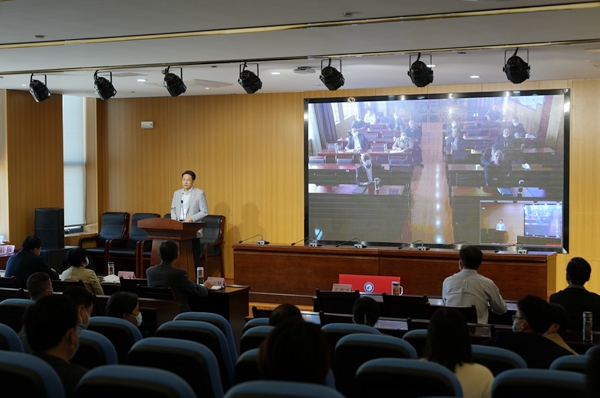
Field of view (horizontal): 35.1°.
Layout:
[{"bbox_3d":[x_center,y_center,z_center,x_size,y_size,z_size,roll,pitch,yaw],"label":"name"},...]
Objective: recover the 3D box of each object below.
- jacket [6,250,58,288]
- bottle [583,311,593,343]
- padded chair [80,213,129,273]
[{"bbox_3d":[-2.663,0.823,9.567,0.560,0.640,0.500,1,2,27],"label":"jacket"},{"bbox_3d":[2.060,0.921,6.805,0.070,0.228,0.070,1,2,25],"label":"bottle"},{"bbox_3d":[-3.272,0.736,15.871,0.610,1.030,0.650,1,2,25],"label":"padded chair"}]

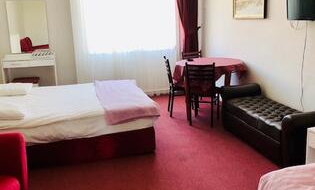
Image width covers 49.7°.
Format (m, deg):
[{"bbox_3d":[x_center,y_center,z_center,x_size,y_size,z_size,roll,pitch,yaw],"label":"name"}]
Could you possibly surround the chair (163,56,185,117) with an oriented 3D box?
[{"bbox_3d":[0.342,-0.139,5.127,0.453,0.883,0.409,-3,13,-4],"label":"chair"}]

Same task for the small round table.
[{"bbox_3d":[0.800,-0.127,5.232,1.037,0.774,1.037,-2,13,0],"label":"small round table"}]

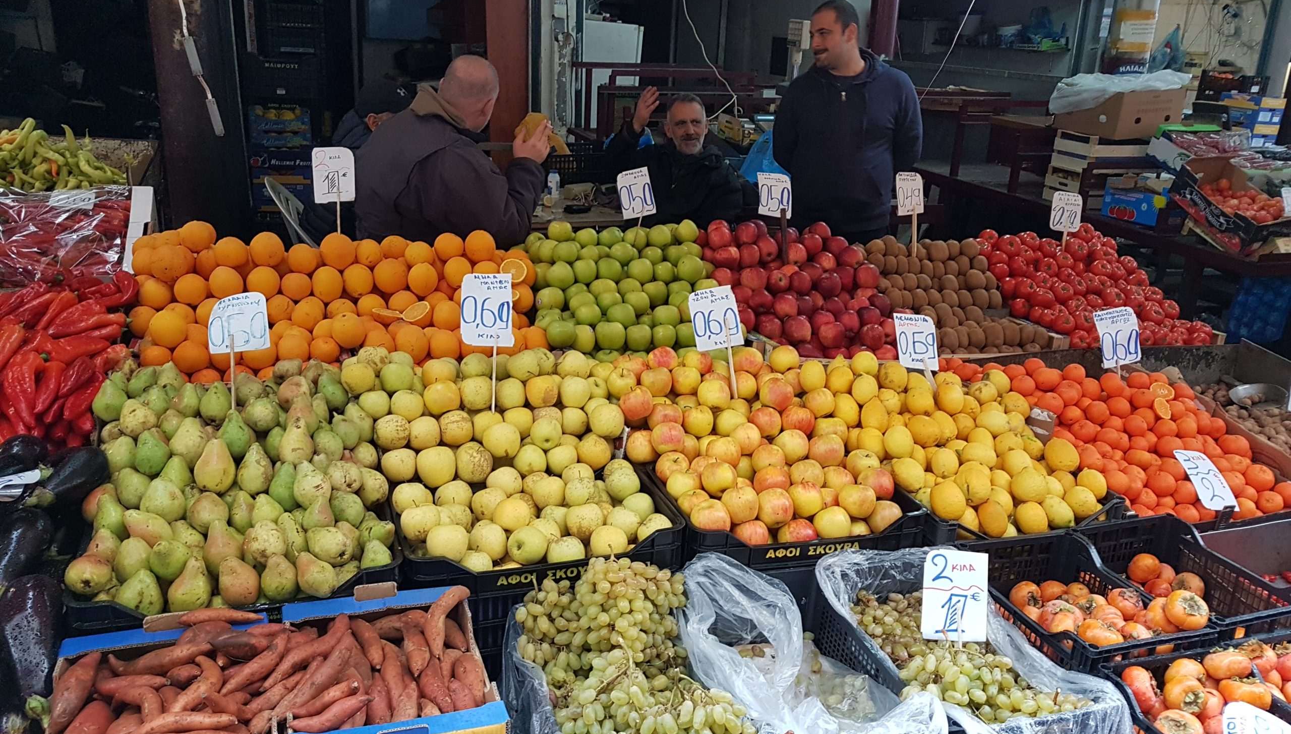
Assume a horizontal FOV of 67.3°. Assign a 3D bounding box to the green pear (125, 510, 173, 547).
[{"bbox_3d":[-0.855,0.278,1.665,0.095,0.063,0.063,31,14,-9],"label":"green pear"}]

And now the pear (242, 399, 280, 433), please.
[{"bbox_3d":[-0.772,0.094,1.945,0.070,0.070,0.085,-6,47,-11],"label":"pear"}]

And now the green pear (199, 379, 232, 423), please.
[{"bbox_3d":[-0.863,0.070,1.950,0.066,0.088,0.066,-3,-20,0],"label":"green pear"}]

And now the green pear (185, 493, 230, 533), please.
[{"bbox_3d":[-0.782,0.258,1.730,0.070,0.085,0.070,2,-21,0],"label":"green pear"}]

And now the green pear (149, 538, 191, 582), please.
[{"bbox_3d":[-0.794,0.318,1.615,0.070,0.088,0.070,0,50,0],"label":"green pear"}]

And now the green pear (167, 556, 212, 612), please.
[{"bbox_3d":[-0.748,0.356,1.590,0.071,0.095,0.071,16,6,0],"label":"green pear"}]

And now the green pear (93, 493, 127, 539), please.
[{"bbox_3d":[-1.021,0.286,1.850,0.068,0.097,0.068,-15,6,0],"label":"green pear"}]

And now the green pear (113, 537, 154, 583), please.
[{"bbox_3d":[-0.824,0.312,1.560,0.067,0.086,0.067,9,6,0],"label":"green pear"}]

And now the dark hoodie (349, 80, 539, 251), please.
[{"bbox_3d":[-0.605,-0.545,3.020,0.450,0.680,0.540,-14,24,-41],"label":"dark hoodie"}]

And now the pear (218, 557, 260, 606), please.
[{"bbox_3d":[-0.679,0.359,1.620,0.070,0.088,0.070,-9,12,3],"label":"pear"}]

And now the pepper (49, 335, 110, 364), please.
[{"bbox_3d":[-1.199,-0.039,2.050,0.140,0.045,0.052,4,18,5],"label":"pepper"}]

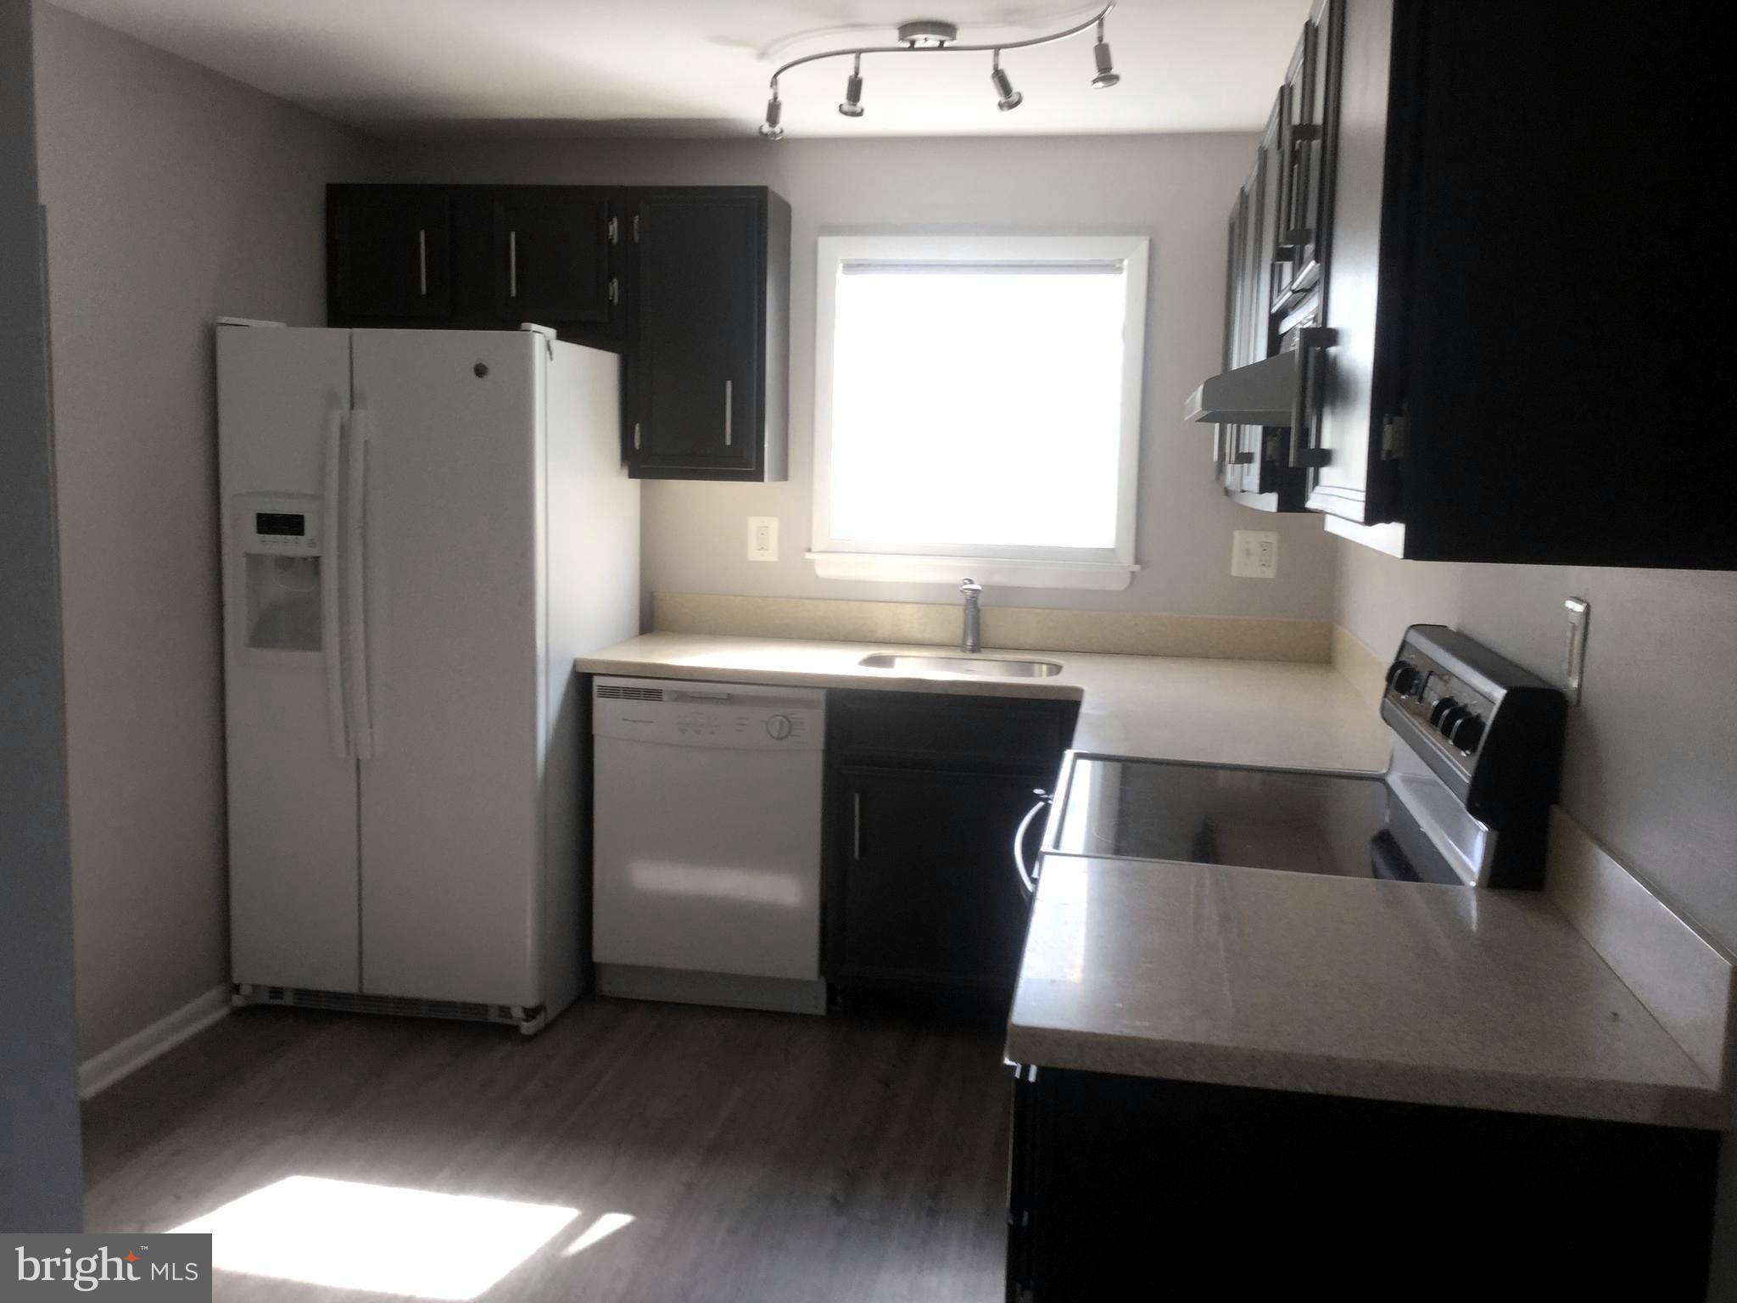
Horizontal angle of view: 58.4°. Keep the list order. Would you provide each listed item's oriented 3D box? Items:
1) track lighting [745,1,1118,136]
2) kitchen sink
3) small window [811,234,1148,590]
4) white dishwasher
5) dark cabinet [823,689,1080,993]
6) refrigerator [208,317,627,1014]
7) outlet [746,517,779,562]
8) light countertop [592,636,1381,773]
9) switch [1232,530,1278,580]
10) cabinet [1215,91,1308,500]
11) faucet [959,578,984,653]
[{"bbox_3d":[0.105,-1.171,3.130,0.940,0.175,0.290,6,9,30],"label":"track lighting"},{"bbox_3d":[0.236,0.129,3.991,0.530,0.180,0.370,3,8,9],"label":"kitchen sink"},{"bbox_3d":[0.300,-0.664,4.304,0.910,0.940,0.090,3,8,9],"label":"small window"},{"bbox_3d":[-0.360,0.470,4.239,0.600,0.865,0.610,3,8,9],"label":"white dishwasher"},{"bbox_3d":[0.247,0.476,4.141,0.625,0.850,0.610,3,8,9],"label":"dark cabinet"},{"bbox_3d":[-1.117,0.036,4.116,0.810,1.715,0.830,3,8,9],"label":"refrigerator"},{"bbox_3d":[-0.298,-0.319,4.436,0.080,0.121,0.010,3,8,9],"label":"outlet"},{"bbox_3d":[0.191,0.098,3.647,1.900,0.040,1.490,3,8,9],"label":"light countertop"},{"bbox_3d":[1.047,-0.262,4.211,0.116,0.121,0.010,3,8,9],"label":"switch"},{"bbox_3d":[1.011,-0.710,3.459,0.330,0.760,1.360,3,8,9],"label":"cabinet"},{"bbox_3d":[0.271,-0.092,4.146,0.060,0.210,0.200,3,8,9],"label":"faucet"}]

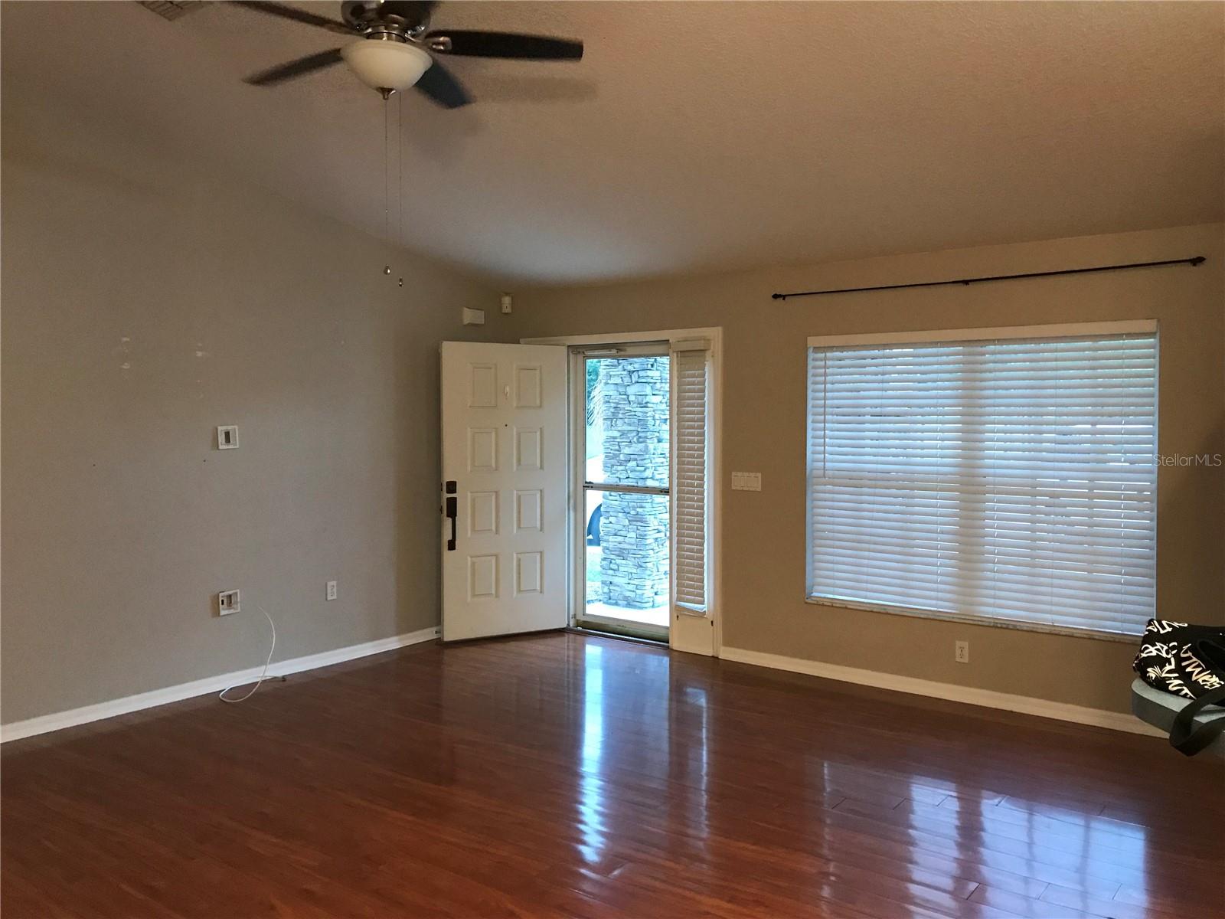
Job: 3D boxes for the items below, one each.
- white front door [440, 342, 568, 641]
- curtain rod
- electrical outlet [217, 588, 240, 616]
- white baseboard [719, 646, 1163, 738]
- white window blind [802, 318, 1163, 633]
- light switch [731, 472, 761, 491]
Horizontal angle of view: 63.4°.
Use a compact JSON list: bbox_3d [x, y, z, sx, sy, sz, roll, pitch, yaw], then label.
[{"bbox_3d":[-0.747,0.213,6.938,0.914,2.032,0.045,-1,3,-26],"label":"white front door"},{"bbox_3d":[1.855,-0.942,5.264,2.248,0.050,0.080,2,3,38],"label":"curtain rod"},{"bbox_3d":[-2.194,0.824,5.689,0.020,0.130,0.128,2,3,38],"label":"electrical outlet"},{"bbox_3d":[1.679,1.272,5.559,2.512,0.083,0.015,2,3,38],"label":"white baseboard"},{"bbox_3d":[1.907,0.076,5.367,1.834,1.548,0.070,2,3,38],"label":"white window blind"},{"bbox_3d":[0.833,0.140,6.167,0.207,0.114,0.010,2,3,38],"label":"light switch"}]

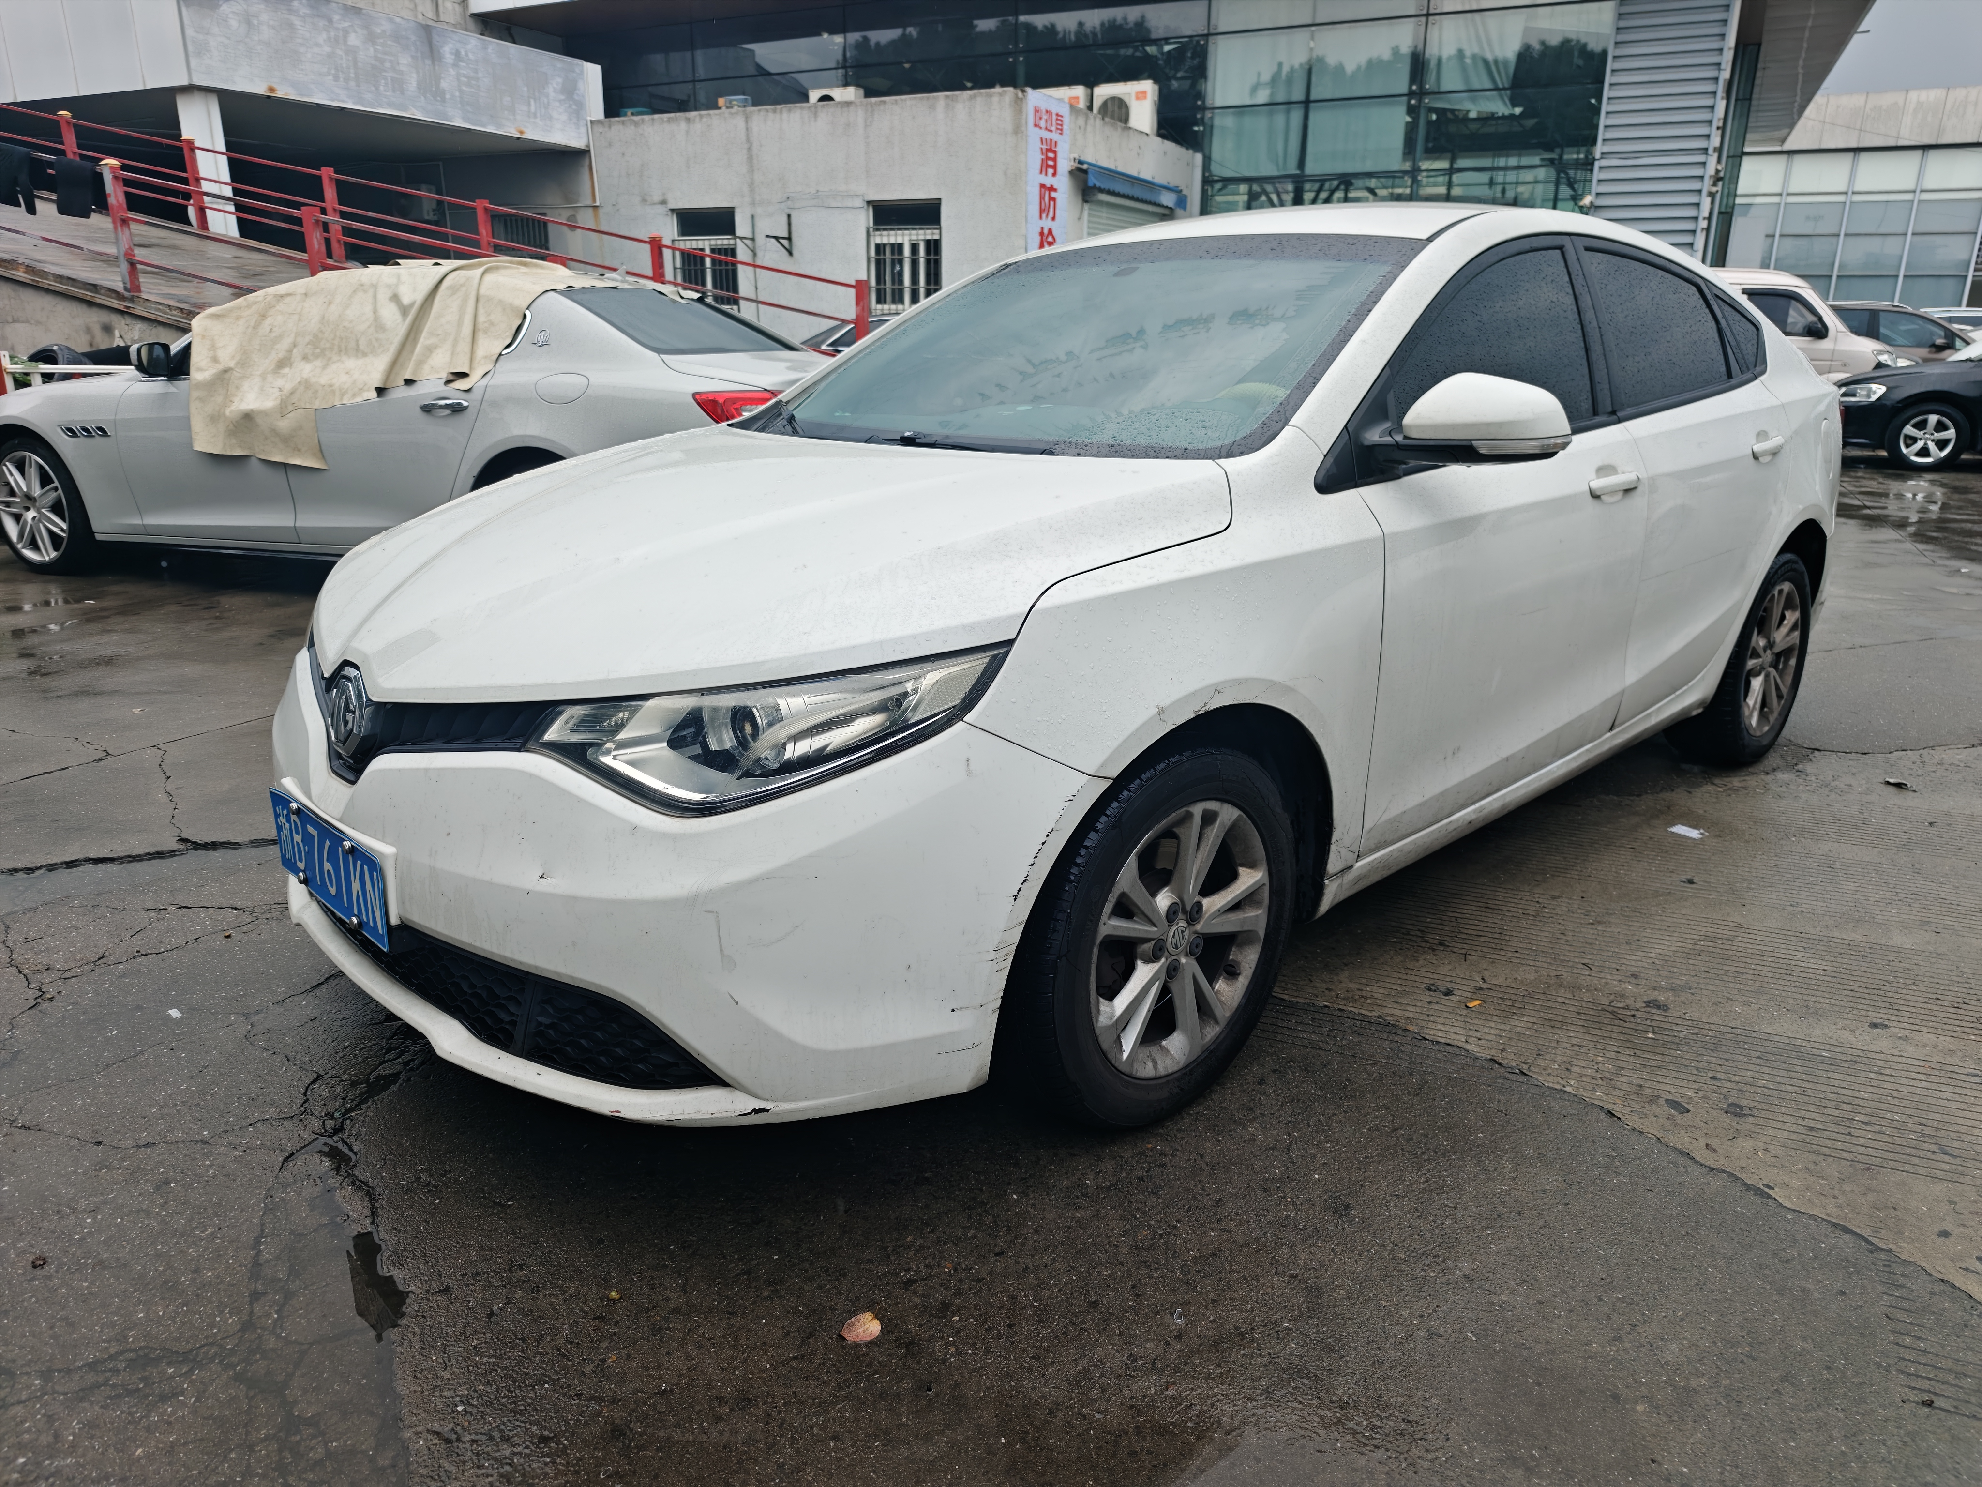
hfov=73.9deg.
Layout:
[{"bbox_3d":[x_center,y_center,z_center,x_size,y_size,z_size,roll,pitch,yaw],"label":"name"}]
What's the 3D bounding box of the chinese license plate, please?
[{"bbox_3d":[-0.998,0.181,1.977,0.015,0.140,0.440,-15,22,-43],"label":"chinese license plate"}]

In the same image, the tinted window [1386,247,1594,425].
[{"bbox_3d":[0.980,-0.794,2.591,0.960,0.420,0.050,-16,-2,-41],"label":"tinted window"}]

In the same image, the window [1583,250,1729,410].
[{"bbox_3d":[1.600,-0.993,3.152,0.780,0.380,0.050,-16,-2,-41],"label":"window"}]

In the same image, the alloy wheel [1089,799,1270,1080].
[{"bbox_3d":[0.251,0.293,2.092,0.438,0.438,0.180,-16,21,-41],"label":"alloy wheel"}]

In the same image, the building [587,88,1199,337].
[{"bbox_3d":[-1.261,-6.750,19.811,6.400,4.200,5.900,7,18,23],"label":"building"}]

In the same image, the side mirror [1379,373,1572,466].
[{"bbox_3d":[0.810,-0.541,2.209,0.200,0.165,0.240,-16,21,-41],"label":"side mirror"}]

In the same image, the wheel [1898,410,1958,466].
[{"bbox_3d":[8.943,-2.904,12.613,0.450,0.450,0.180,5,17,19],"label":"wheel"}]

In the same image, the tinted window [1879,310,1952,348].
[{"bbox_3d":[11.222,-5.023,16.000,0.880,0.450,0.050,1,-2,5],"label":"tinted window"}]

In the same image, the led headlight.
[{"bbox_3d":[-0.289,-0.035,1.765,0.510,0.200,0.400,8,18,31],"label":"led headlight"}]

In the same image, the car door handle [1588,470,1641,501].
[{"bbox_3d":[1.287,-0.536,2.726,0.205,0.045,0.050,-16,21,-41],"label":"car door handle"}]

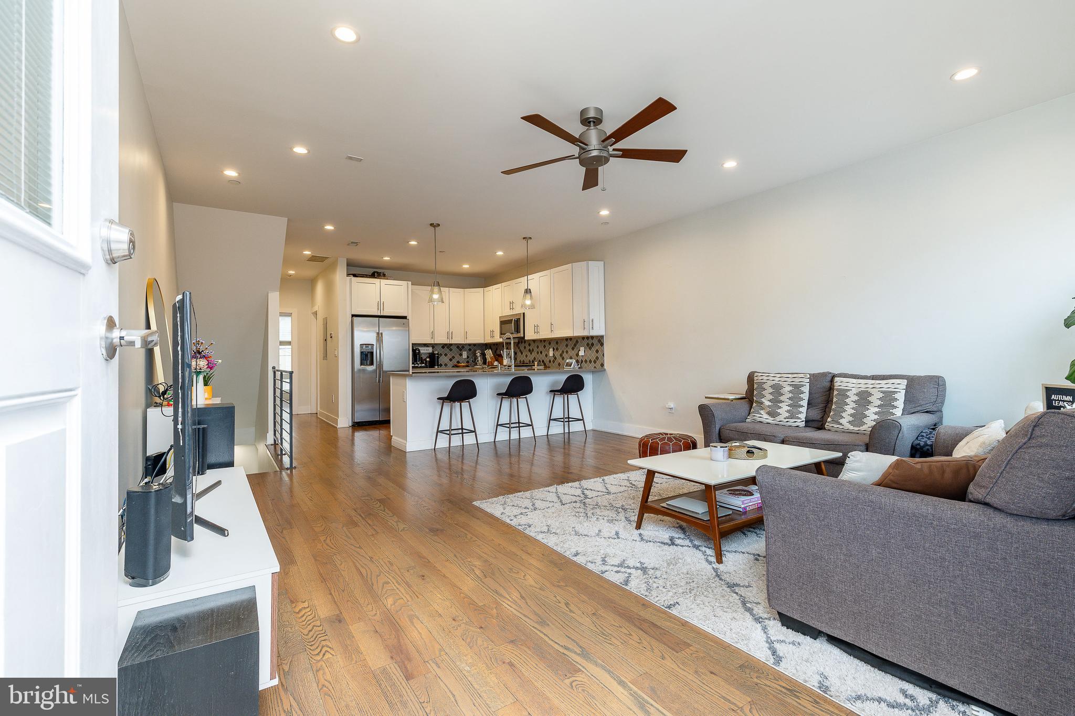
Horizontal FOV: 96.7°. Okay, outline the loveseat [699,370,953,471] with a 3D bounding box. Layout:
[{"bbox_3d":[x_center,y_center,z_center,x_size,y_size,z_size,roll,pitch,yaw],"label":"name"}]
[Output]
[{"bbox_3d":[2.276,0.577,3.959,0.900,0.880,1.560,0,-1,-34],"label":"loveseat"}]

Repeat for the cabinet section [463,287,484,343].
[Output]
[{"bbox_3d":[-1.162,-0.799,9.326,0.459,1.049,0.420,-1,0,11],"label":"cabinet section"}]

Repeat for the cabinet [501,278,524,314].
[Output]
[{"bbox_3d":[-0.275,-1.052,8.355,0.335,0.604,0.780,0,-1,-35],"label":"cabinet"}]

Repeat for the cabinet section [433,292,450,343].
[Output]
[{"bbox_3d":[-1.876,-0.793,9.043,0.303,1.049,0.330,0,0,-34],"label":"cabinet section"}]

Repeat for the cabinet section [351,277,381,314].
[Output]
[{"bbox_3d":[-2.967,-0.999,8.071,0.455,0.594,0.600,0,0,-34],"label":"cabinet section"}]

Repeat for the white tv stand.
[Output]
[{"bbox_3d":[-1.363,0.827,1.926,0.388,0.443,1.593,0,-1,-35],"label":"white tv stand"}]

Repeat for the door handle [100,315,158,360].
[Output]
[{"bbox_3d":[-0.585,-0.030,0.681,0.058,0.067,0.138,0,-1,-34],"label":"door handle"}]

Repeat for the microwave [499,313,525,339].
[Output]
[{"bbox_3d":[-0.292,-0.537,8.319,0.410,0.420,0.765,0,-1,-35],"label":"microwave"}]

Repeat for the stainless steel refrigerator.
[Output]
[{"bbox_3d":[-2.759,0.232,8.182,0.915,1.772,0.770,0,-1,-35],"label":"stainless steel refrigerator"}]

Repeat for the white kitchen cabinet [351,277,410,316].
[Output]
[{"bbox_3d":[-2.781,-1.016,8.311,0.980,0.600,0.610,0,-1,-35],"label":"white kitchen cabinet"}]

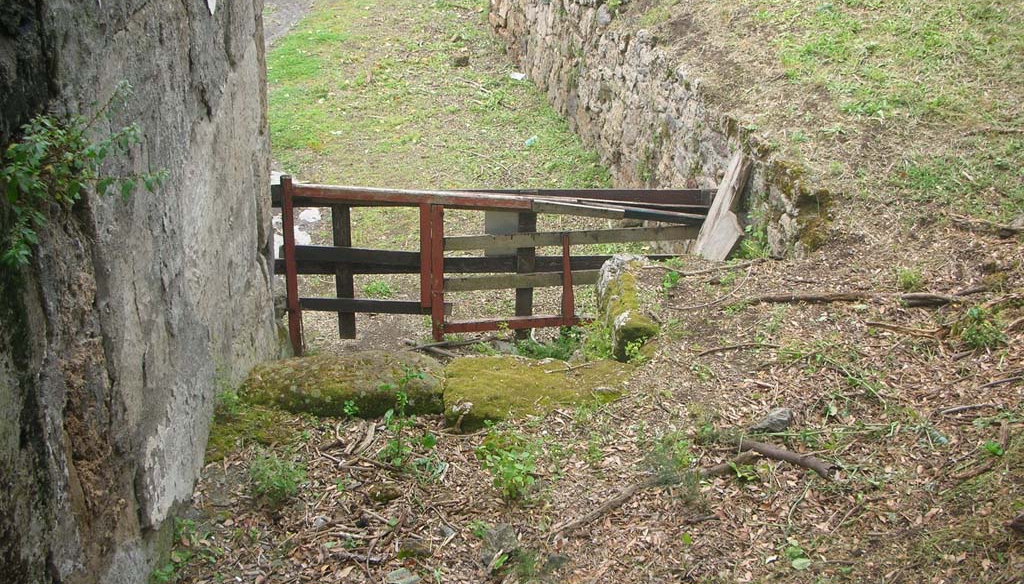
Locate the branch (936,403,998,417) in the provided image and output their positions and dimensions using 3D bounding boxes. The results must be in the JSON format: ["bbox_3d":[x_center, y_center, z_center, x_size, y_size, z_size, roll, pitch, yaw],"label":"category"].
[{"bbox_3d":[1.990,0.500,4.513,0.260,0.030,0.050,-9,26,12],"label":"branch"}]

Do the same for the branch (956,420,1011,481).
[{"bbox_3d":[1.909,0.650,4.250,0.200,0.080,0.310,10,29,15],"label":"branch"}]

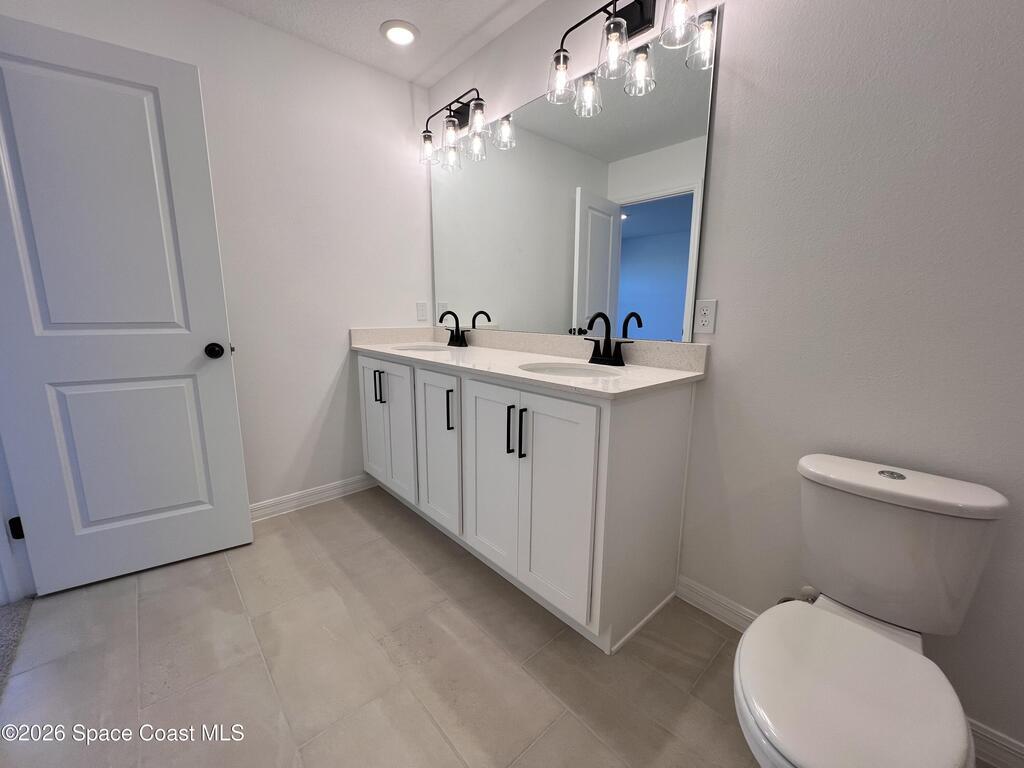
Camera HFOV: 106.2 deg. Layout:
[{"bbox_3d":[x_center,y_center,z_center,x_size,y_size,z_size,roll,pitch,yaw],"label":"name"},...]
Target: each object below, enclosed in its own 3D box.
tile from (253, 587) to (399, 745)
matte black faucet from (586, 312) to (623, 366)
[{"bbox_3d":[-0.651,0.896,1.305,0.296,0.010,0.595,-9,14,-43],"label":"tile"},{"bbox_3d":[0.361,-0.183,1.563,0.170,0.222,0.225,-9,14,-43],"label":"matte black faucet"}]

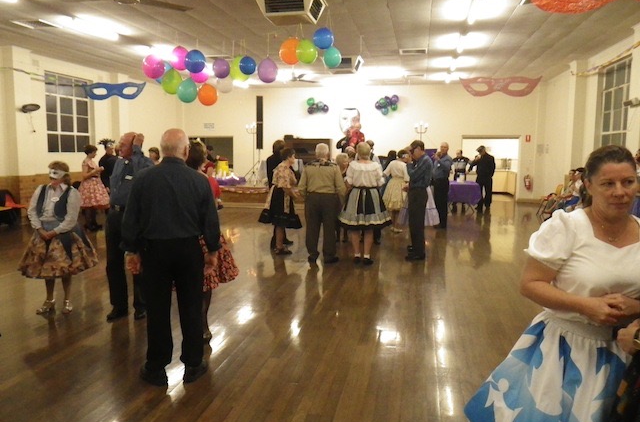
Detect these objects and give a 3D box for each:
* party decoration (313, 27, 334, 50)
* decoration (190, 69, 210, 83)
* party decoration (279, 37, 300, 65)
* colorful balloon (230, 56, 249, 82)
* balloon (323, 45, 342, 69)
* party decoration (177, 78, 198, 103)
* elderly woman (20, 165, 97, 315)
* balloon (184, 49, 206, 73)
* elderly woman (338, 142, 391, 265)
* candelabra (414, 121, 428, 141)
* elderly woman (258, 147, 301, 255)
[{"bbox_3d":[0.052,-2.432,7.300,0.285,0.310,0.285,1,7,0],"label":"party decoration"},{"bbox_3d":[-1.874,-2.159,8.100,0.300,0.350,0.300,-1,7,-13],"label":"decoration"},{"bbox_3d":[-0.401,-2.188,7.100,0.315,0.384,0.315,0,7,0],"label":"party decoration"},{"bbox_3d":[-1.346,-2.422,8.800,0.340,0.440,0.340,-1,7,-9],"label":"colorful balloon"},{"bbox_3d":[0.181,-2.209,7.450,0.268,0.317,0.268,2,7,11],"label":"balloon"},{"bbox_3d":[-1.894,-1.715,7.400,0.293,0.357,0.293,2,7,11],"label":"party decoration"},{"bbox_3d":[-2.593,0.252,5.056,0.750,1.470,0.640,0,6,-3],"label":"elderly woman"},{"bbox_3d":[-1.757,-2.102,7.300,0.307,0.338,0.307,2,7,11],"label":"balloon"},{"bbox_3d":[0.644,-0.112,7.474,0.730,1.720,0.630,1,6,2],"label":"elderly woman"},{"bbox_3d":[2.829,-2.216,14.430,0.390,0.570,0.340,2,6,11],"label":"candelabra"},{"bbox_3d":[-0.635,-0.156,8.124,0.670,1.640,0.600,-2,7,-20],"label":"elderly woman"}]

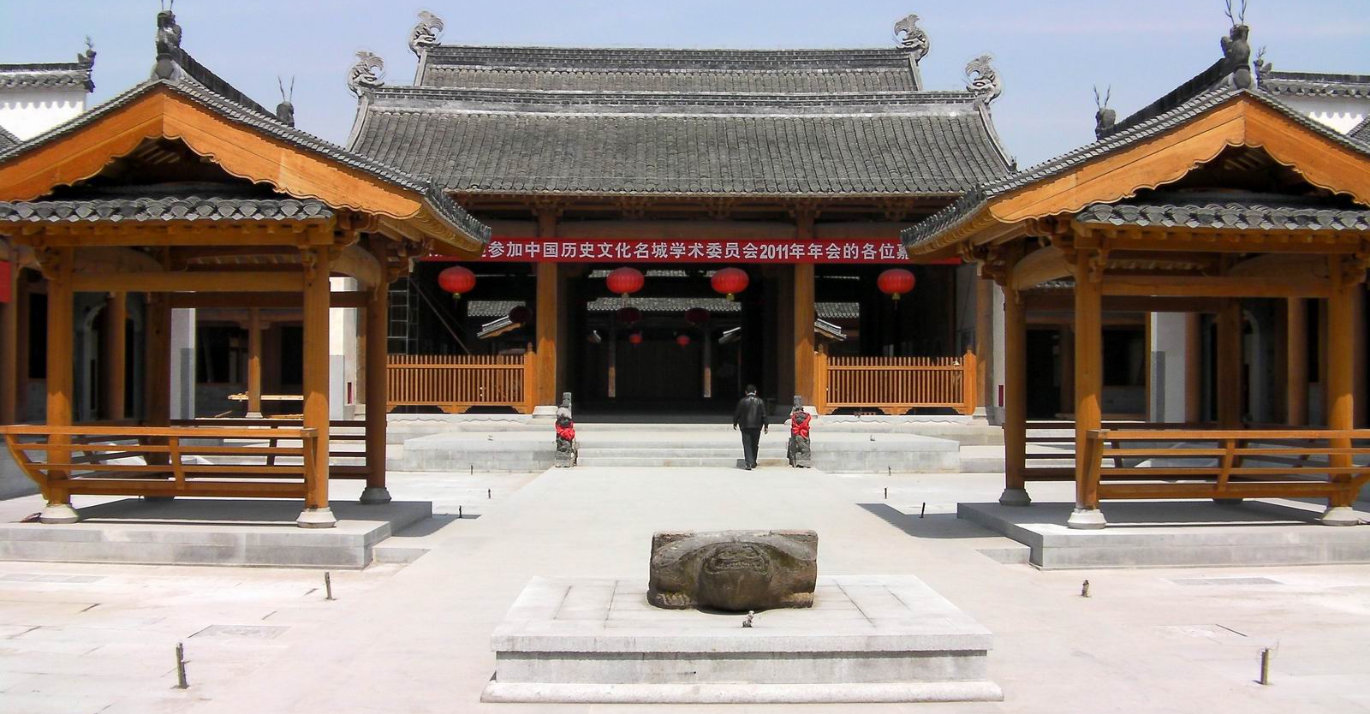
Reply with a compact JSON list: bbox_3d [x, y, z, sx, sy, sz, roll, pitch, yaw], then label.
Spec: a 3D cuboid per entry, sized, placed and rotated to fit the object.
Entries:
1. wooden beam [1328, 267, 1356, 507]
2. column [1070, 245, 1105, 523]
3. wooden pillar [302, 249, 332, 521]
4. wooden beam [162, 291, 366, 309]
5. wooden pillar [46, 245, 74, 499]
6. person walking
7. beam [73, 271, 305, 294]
[{"bbox_3d":[6.672,0.245,15.280,0.245,2.580,0.245,0,-1,-1],"label":"wooden beam"},{"bbox_3d":[4.100,0.321,15.300,0.360,2.820,0.360,0,-1,0],"label":"column"},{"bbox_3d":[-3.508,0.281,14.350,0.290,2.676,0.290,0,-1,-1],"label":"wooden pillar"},{"bbox_3d":[-4.822,-0.657,17.350,2.300,0.195,0.140,0,-1,-1],"label":"wooden beam"},{"bbox_3d":[-6.063,0.203,14.600,0.260,2.500,0.260,0,-1,-1],"label":"wooden pillar"},{"bbox_3d":[1.320,1.424,30.400,0.660,1.690,0.420,0,-1,-1],"label":"person walking"},{"bbox_3d":[-4.996,-0.752,15.130,2.400,0.210,0.140,0,-1,-1],"label":"beam"}]

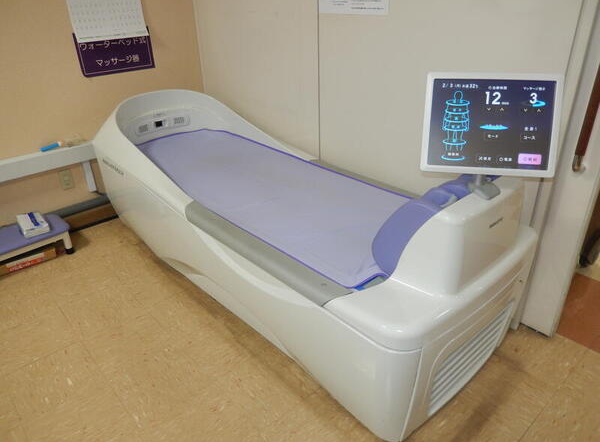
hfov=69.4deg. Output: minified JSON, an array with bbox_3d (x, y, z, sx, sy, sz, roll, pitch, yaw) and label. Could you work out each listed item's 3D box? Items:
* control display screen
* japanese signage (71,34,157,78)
[{"bbox_3d":[0.509,-0.258,1.169,0.336,0.261,0.040,4,5,9],"label":"control display screen"},{"bbox_3d":[-1.132,-1.050,2.685,0.458,0.256,0.010,-23,33,-36],"label":"japanese signage"}]

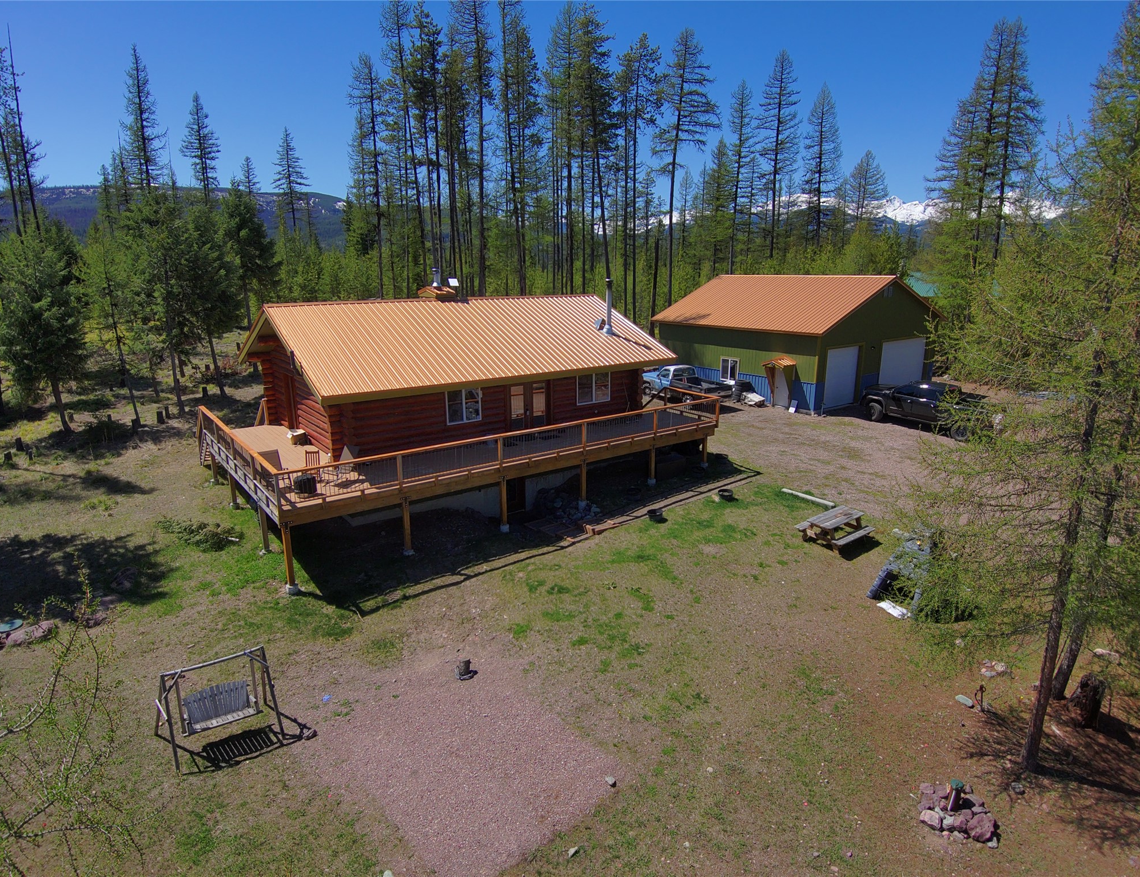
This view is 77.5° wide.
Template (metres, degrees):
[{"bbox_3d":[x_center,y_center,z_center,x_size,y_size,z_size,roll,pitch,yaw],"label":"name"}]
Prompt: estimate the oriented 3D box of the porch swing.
[{"bbox_3d":[-6.377,4.688,12.829,1.820,1.580,1.370,-11,18,-37],"label":"porch swing"}]

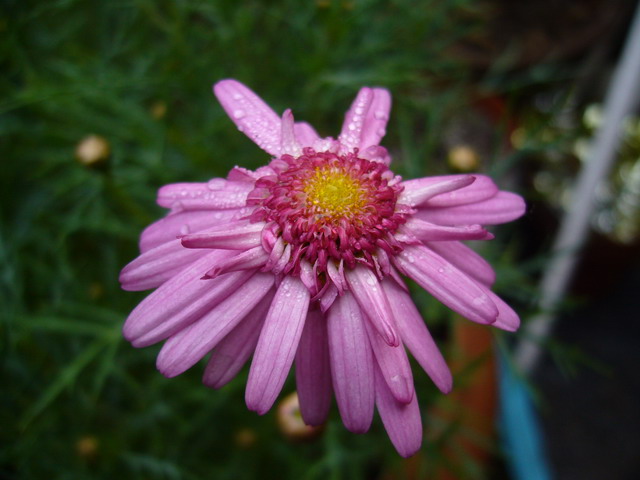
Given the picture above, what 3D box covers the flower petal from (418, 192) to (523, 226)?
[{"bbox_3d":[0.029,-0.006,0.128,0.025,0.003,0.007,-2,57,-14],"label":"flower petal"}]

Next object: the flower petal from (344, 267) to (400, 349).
[{"bbox_3d":[0.008,0.009,0.093,0.003,0.003,0.013,-17,64,-15],"label":"flower petal"}]

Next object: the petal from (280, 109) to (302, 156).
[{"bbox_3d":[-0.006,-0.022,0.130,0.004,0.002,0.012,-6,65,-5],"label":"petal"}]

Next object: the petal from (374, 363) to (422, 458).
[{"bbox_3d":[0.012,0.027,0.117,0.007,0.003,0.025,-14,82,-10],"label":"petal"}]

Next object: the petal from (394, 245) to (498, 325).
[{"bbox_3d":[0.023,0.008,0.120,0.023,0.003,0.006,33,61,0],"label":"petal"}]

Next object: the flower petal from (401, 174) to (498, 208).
[{"bbox_3d":[0.022,-0.008,0.110,0.019,0.003,0.006,-6,53,-22],"label":"flower petal"}]

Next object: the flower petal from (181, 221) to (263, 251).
[{"bbox_3d":[-0.015,0.000,0.099,0.013,0.003,0.004,-6,53,-3],"label":"flower petal"}]

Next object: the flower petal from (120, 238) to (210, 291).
[{"bbox_3d":[-0.023,0.003,0.102,0.017,0.003,0.005,-18,54,7],"label":"flower petal"}]

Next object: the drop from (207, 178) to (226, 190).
[{"bbox_3d":[-0.017,-0.009,0.107,0.003,0.002,0.002,0,52,17],"label":"drop"}]

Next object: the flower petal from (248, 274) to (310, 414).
[{"bbox_3d":[-0.006,0.015,0.094,0.005,0.003,0.020,11,74,6],"label":"flower petal"}]

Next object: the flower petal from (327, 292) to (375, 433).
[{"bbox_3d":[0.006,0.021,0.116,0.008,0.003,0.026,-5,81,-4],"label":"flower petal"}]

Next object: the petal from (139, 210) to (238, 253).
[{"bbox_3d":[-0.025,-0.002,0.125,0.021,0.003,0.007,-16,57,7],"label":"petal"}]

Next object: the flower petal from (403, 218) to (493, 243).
[{"bbox_3d":[0.020,-0.001,0.101,0.014,0.003,0.003,5,53,-2],"label":"flower petal"}]

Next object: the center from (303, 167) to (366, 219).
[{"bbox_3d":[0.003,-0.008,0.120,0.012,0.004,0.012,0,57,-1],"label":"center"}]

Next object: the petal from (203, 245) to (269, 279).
[{"bbox_3d":[-0.013,0.004,0.096,0.010,0.003,0.003,-19,56,-10],"label":"petal"}]

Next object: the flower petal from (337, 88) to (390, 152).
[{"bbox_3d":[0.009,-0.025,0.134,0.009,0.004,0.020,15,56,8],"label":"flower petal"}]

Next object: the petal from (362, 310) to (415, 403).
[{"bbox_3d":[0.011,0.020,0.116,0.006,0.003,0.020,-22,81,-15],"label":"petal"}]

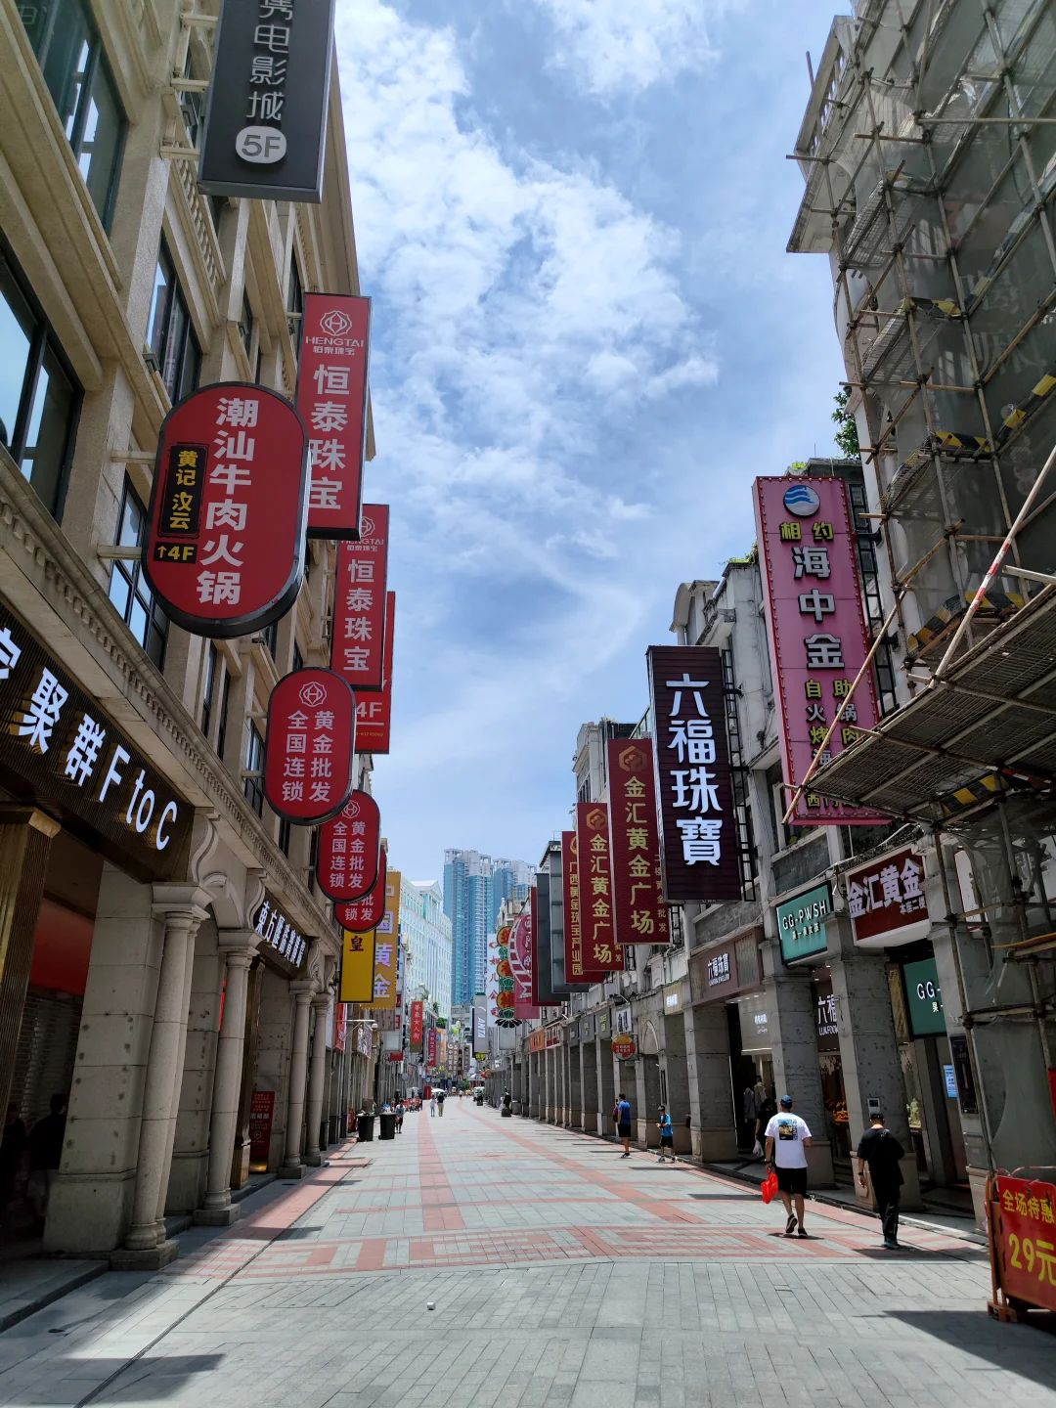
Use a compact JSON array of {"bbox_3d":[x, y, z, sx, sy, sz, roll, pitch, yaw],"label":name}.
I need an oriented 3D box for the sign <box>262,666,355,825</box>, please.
[{"bbox_3d":[-4.077,0.756,18.388,1.597,2.961,0.406,1,-22,-5],"label":"sign"}]

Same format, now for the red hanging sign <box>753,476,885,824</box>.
[{"bbox_3d":[4.586,-1.009,15.457,1.503,5.847,0.355,1,-22,-5],"label":"red hanging sign"}]

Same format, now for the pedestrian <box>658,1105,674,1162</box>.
[{"bbox_3d":[3.762,11.793,26.892,0.477,1.416,0.436,10,-24,-26],"label":"pedestrian"}]

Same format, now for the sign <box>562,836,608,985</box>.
[{"bbox_3d":[2.120,7.681,37.141,1.400,5.600,0.360,1,-21,-5],"label":"sign"}]

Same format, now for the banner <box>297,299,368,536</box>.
[{"bbox_3d":[-4.257,-6.340,21.174,1.446,6.084,0.406,1,-22,-5],"label":"banner"}]

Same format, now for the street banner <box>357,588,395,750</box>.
[{"bbox_3d":[-5.302,-1.183,33.235,1.380,5.850,0.420,1,-21,-5],"label":"street banner"}]

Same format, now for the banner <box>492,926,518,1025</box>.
[{"bbox_3d":[-1.437,19.284,69.185,1.705,6.821,0.507,1,-22,-5],"label":"banner"}]

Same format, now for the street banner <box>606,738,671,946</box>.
[{"bbox_3d":[3.113,3.905,28.086,1.444,5.924,0.406,1,-22,-5],"label":"street banner"}]

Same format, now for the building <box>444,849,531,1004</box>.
[{"bbox_3d":[-30.997,202.010,758.098,68.000,168.000,45.000,0,-21,-2],"label":"building"}]

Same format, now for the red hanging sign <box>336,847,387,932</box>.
[{"bbox_3d":[-5.211,5.540,30.688,1.530,2.880,0.400,1,-21,-5],"label":"red hanging sign"}]

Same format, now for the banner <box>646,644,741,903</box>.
[{"bbox_3d":[3.470,1.395,20.594,1.500,5.500,0.420,1,-21,-5],"label":"banner"}]

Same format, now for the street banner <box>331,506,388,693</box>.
[{"bbox_3d":[-4.888,-3.223,28.626,1.380,5.880,0.420,1,-21,-5],"label":"street banner"}]

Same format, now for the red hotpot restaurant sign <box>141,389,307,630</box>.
[{"bbox_3d":[-3.365,-2.246,11.080,1.653,3.164,0.335,1,-22,-5],"label":"red hotpot restaurant sign"}]

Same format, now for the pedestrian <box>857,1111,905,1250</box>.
[{"bbox_3d":[4.555,6.104,12.572,0.580,1.600,0.380,-2,-21,3],"label":"pedestrian"}]

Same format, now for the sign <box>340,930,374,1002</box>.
[{"bbox_3d":[-5.704,8.285,32.927,1.024,3.451,0.254,1,-22,-5],"label":"sign"}]

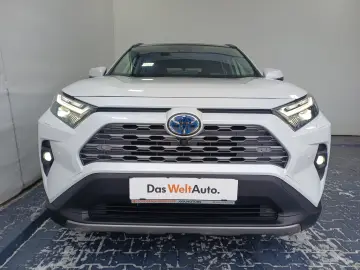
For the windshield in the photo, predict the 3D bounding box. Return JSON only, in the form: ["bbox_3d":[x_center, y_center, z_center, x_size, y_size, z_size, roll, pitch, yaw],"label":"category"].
[{"bbox_3d":[0.050,-0.765,2.710,1.480,0.200,0.900,1,48,1],"label":"windshield"}]

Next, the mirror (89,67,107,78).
[{"bbox_3d":[-0.887,-0.662,2.790,0.210,0.155,0.140,1,10,1],"label":"mirror"}]

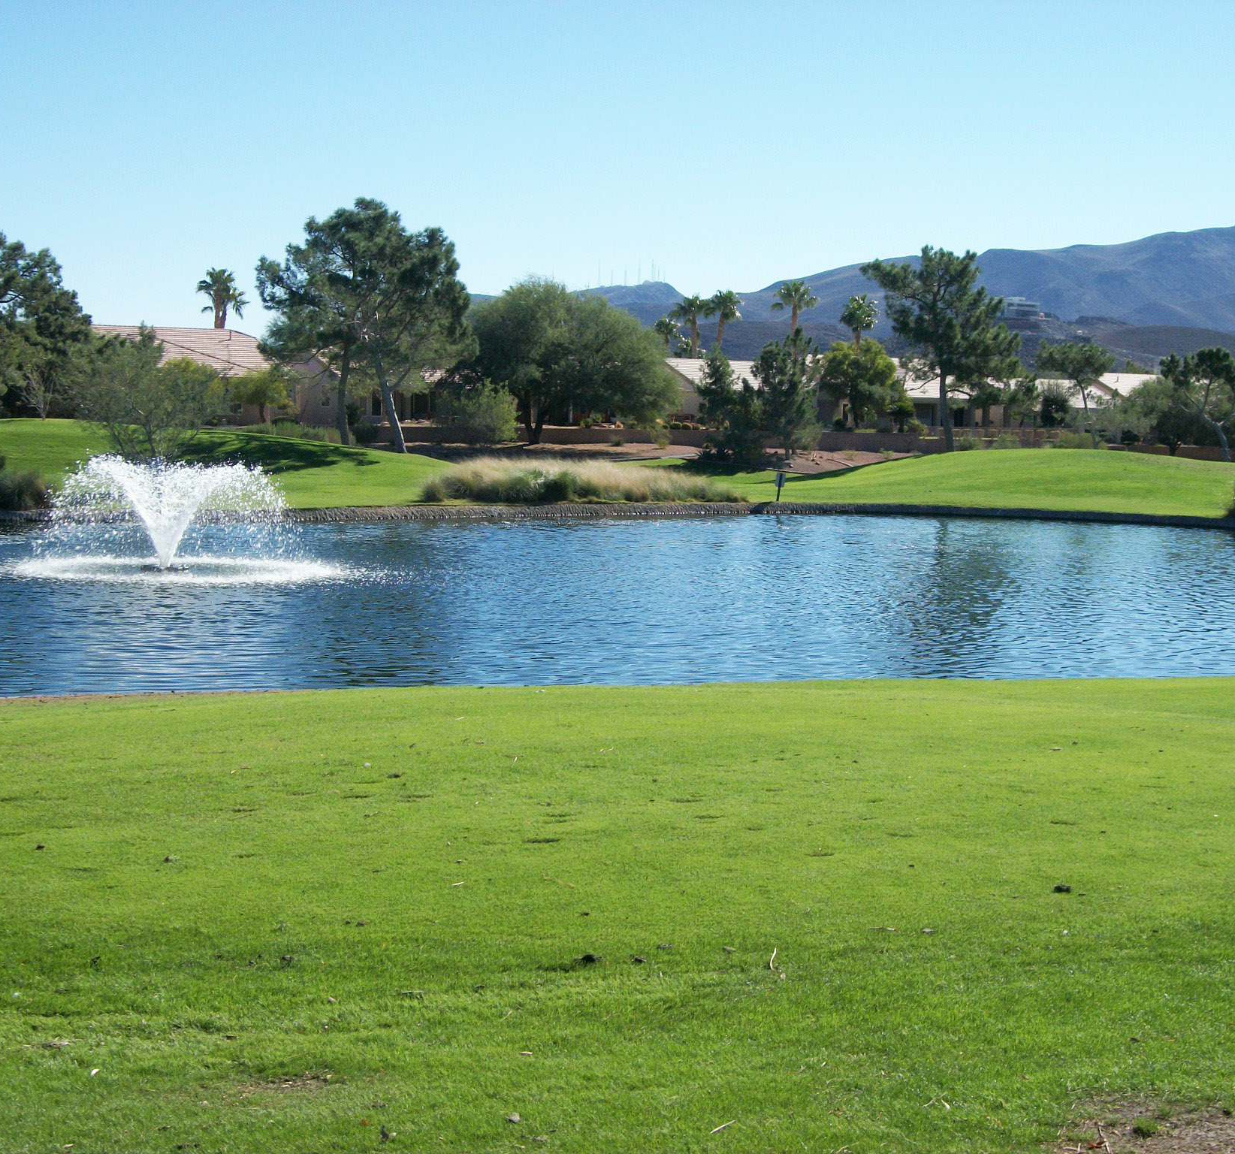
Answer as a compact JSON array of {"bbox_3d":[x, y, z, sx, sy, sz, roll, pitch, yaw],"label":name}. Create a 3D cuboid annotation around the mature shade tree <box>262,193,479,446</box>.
[{"bbox_3d":[-11.472,-11.499,101.000,9.780,11.470,9.290,0,4,0],"label":"mature shade tree"}]

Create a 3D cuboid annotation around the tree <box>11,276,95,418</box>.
[{"bbox_3d":[-30.250,-12.261,119.000,4.440,7.590,4.220,0,4,0],"label":"tree"}]

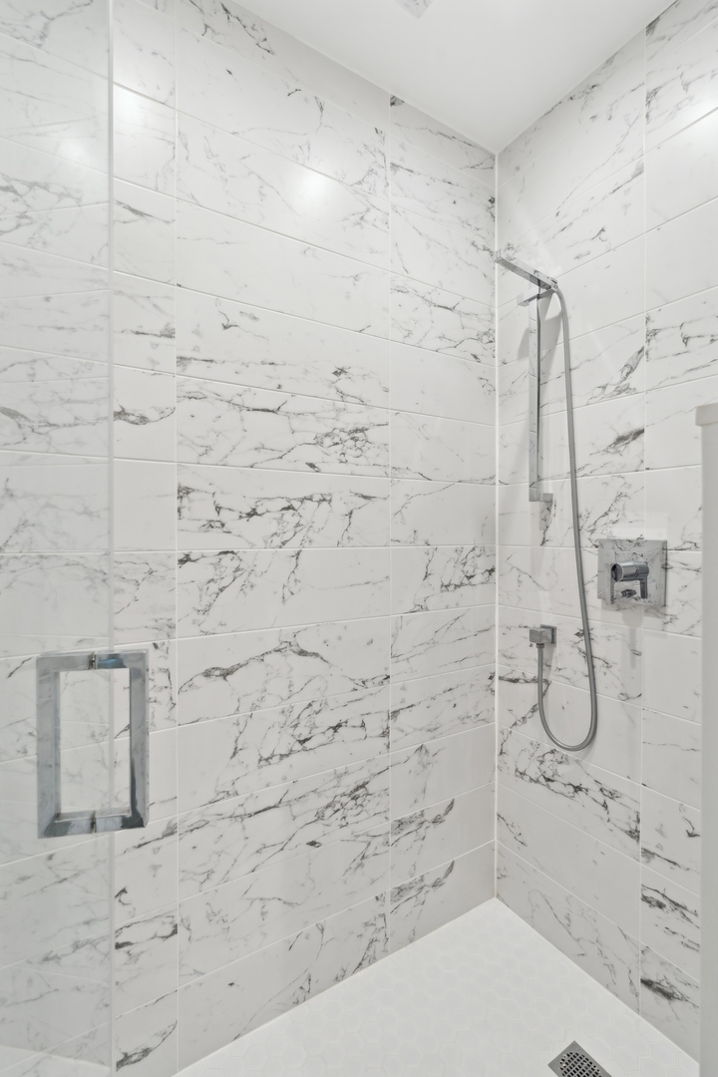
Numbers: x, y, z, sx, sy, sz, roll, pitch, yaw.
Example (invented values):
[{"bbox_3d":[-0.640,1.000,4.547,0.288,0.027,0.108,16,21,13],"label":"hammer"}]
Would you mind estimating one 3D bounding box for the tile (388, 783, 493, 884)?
[{"bbox_3d":[0.284,0.947,1.554,0.449,0.203,0.010,0,0,-32],"label":"tile"}]

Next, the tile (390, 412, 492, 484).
[{"bbox_3d":[0.282,-0.278,1.534,0.447,0.202,0.010,0,0,-32],"label":"tile"}]

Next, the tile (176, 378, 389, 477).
[{"bbox_3d":[-0.165,-0.278,1.269,0.601,0.203,0.010,0,0,-32],"label":"tile"}]

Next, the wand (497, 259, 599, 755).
[{"bbox_3d":[0.483,-0.071,1.339,0.312,1.348,0.249,0,0,-32],"label":"wand"}]

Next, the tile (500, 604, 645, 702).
[{"bbox_3d":[0.608,0.334,1.450,0.012,0.202,0.491,0,0,-31],"label":"tile"}]

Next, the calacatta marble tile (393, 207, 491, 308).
[{"bbox_3d":[0.284,-0.893,1.540,0.449,0.203,0.010,0,0,-32],"label":"calacatta marble tile"}]

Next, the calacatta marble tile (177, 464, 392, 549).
[{"bbox_3d":[-0.165,-0.073,1.270,0.601,0.203,0.010,0,0,-32],"label":"calacatta marble tile"}]

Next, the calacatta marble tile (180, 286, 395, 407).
[{"bbox_3d":[-0.167,-0.480,1.267,0.598,0.202,0.012,0,0,-31],"label":"calacatta marble tile"}]

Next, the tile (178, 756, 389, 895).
[{"bbox_3d":[-0.167,0.743,1.276,0.598,0.202,0.012,0,0,-31],"label":"tile"}]

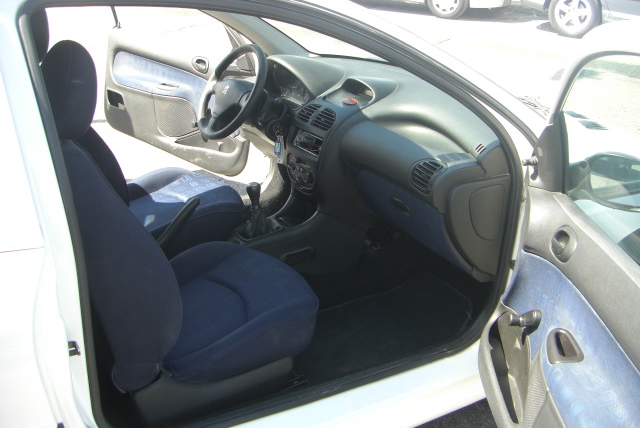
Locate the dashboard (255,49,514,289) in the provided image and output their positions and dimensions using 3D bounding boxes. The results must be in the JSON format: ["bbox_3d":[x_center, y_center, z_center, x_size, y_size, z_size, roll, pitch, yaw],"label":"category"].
[{"bbox_3d":[0.207,-0.261,2.387,0.620,0.460,1.370,-11,27,-27],"label":"dashboard"}]

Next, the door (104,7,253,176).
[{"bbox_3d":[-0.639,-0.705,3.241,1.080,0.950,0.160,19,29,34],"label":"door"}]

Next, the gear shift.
[{"bbox_3d":[-0.212,-0.011,2.251,0.095,0.190,0.085,-11,27,-27],"label":"gear shift"}]

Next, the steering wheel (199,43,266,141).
[{"bbox_3d":[-0.303,-0.410,2.432,0.110,0.380,0.380,27,6,-37],"label":"steering wheel"}]

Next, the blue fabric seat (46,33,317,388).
[{"bbox_3d":[-0.346,-0.007,1.729,0.770,0.860,0.520,-11,27,-27],"label":"blue fabric seat"}]

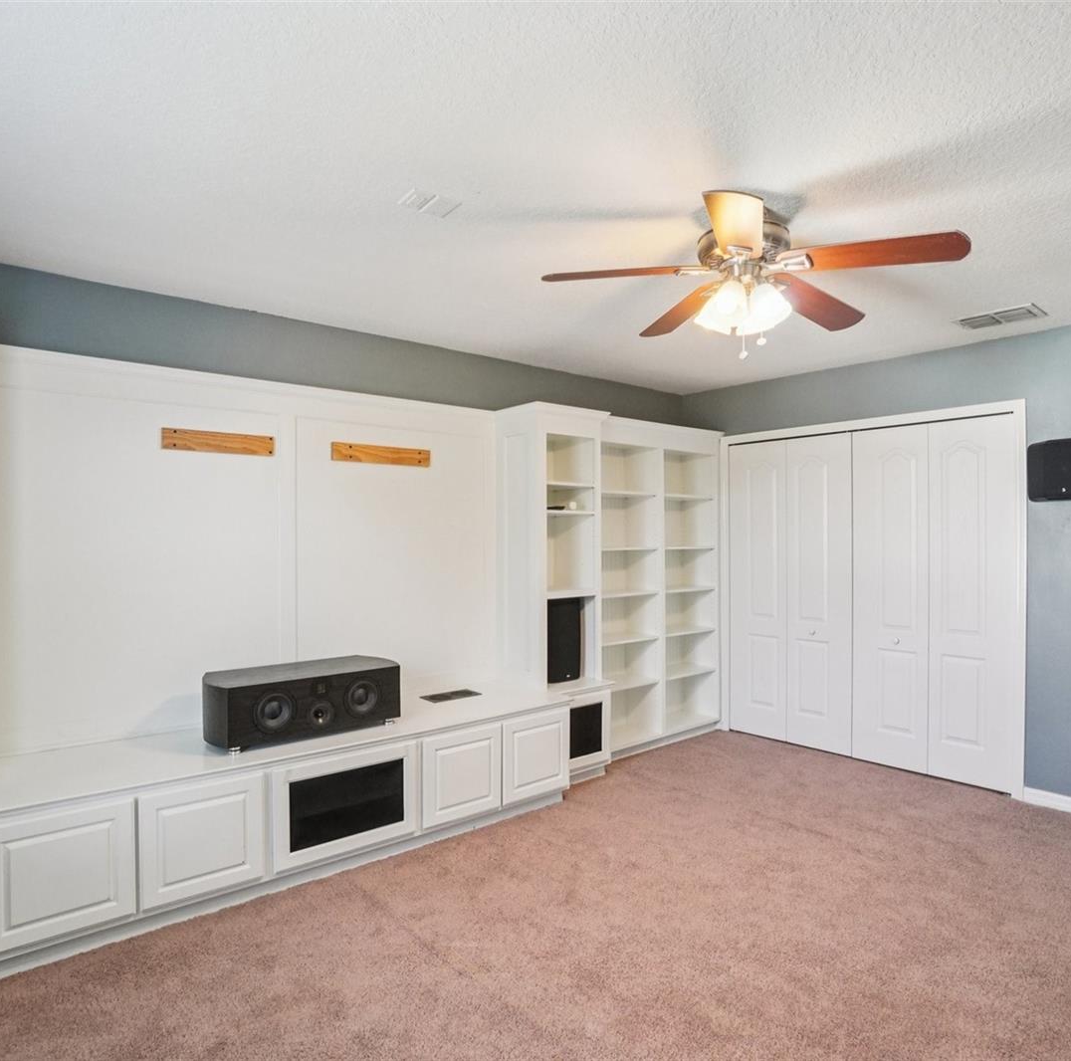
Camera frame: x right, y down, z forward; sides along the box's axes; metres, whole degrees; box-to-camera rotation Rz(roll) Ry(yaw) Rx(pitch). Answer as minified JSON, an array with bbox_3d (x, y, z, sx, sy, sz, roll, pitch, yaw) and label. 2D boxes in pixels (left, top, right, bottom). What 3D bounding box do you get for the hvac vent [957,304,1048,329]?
[{"bbox_3d":[2.262,-1.025,3.222,0.240,0.020,0.335,0,0,-40],"label":"hvac vent"}]

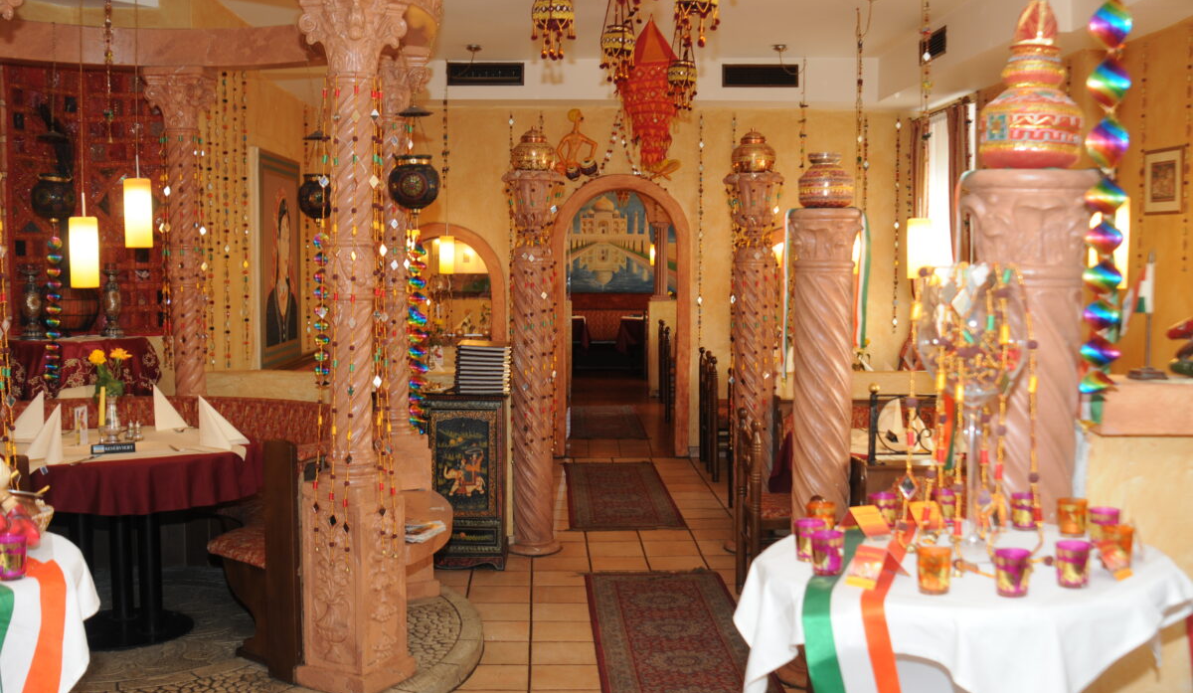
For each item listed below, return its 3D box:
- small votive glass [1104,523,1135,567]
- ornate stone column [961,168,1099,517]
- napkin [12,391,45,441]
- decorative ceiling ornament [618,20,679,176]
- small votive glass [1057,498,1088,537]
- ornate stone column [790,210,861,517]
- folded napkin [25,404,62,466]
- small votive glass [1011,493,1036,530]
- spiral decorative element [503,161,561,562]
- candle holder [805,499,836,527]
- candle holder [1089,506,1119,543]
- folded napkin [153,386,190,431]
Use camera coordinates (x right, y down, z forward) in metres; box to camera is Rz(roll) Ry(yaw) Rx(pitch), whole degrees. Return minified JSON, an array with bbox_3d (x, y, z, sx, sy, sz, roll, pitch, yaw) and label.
[{"bbox_3d":[0.919,0.353,2.103,0.054,0.068,0.054,0,4,-3],"label":"small votive glass"},{"bbox_3d":[0.977,0.536,2.760,0.360,1.865,0.360,2,5,20],"label":"ornate stone column"},{"bbox_3d":[-2.453,0.299,5.175,0.140,0.200,0.150,1,5,15],"label":"napkin"},{"bbox_3d":[0.324,-1.504,7.109,0.410,0.920,0.410,0,4,-3],"label":"decorative ceiling ornament"},{"bbox_3d":[0.932,0.337,2.336,0.054,0.068,0.054,0,4,-3],"label":"small votive glass"},{"bbox_3d":[0.872,0.381,4.620,0.320,1.823,0.320,0,4,-3],"label":"ornate stone column"},{"bbox_3d":[-2.144,0.343,4.623,0.155,0.205,0.170,-3,6,-37],"label":"folded napkin"},{"bbox_3d":[0.857,0.333,2.393,0.054,0.068,0.054,0,4,-3],"label":"small votive glass"},{"bbox_3d":[-0.342,0.005,6.630,0.330,2.280,0.330,0,4,-3],"label":"spiral decorative element"},{"bbox_3d":[0.436,0.338,2.309,0.054,0.068,0.054,0,4,-3],"label":"candle holder"},{"bbox_3d":[1.001,0.357,2.344,0.061,0.070,0.061,2,5,23],"label":"candle holder"},{"bbox_3d":[-1.958,0.278,5.483,0.155,0.195,0.160,3,6,33],"label":"folded napkin"}]

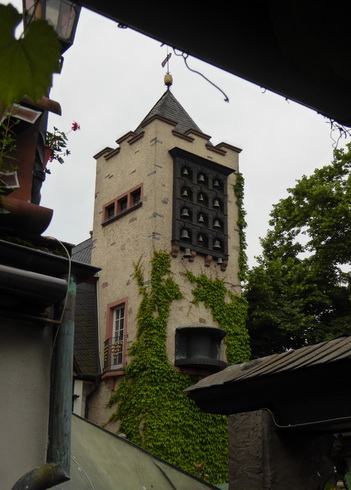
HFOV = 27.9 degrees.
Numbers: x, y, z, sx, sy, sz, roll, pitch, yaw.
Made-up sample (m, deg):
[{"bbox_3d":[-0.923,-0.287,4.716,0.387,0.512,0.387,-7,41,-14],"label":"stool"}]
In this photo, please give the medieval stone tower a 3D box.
[{"bbox_3d":[-0.287,1.698,27.124,4.387,18.022,4.633,16,-25,-36],"label":"medieval stone tower"}]

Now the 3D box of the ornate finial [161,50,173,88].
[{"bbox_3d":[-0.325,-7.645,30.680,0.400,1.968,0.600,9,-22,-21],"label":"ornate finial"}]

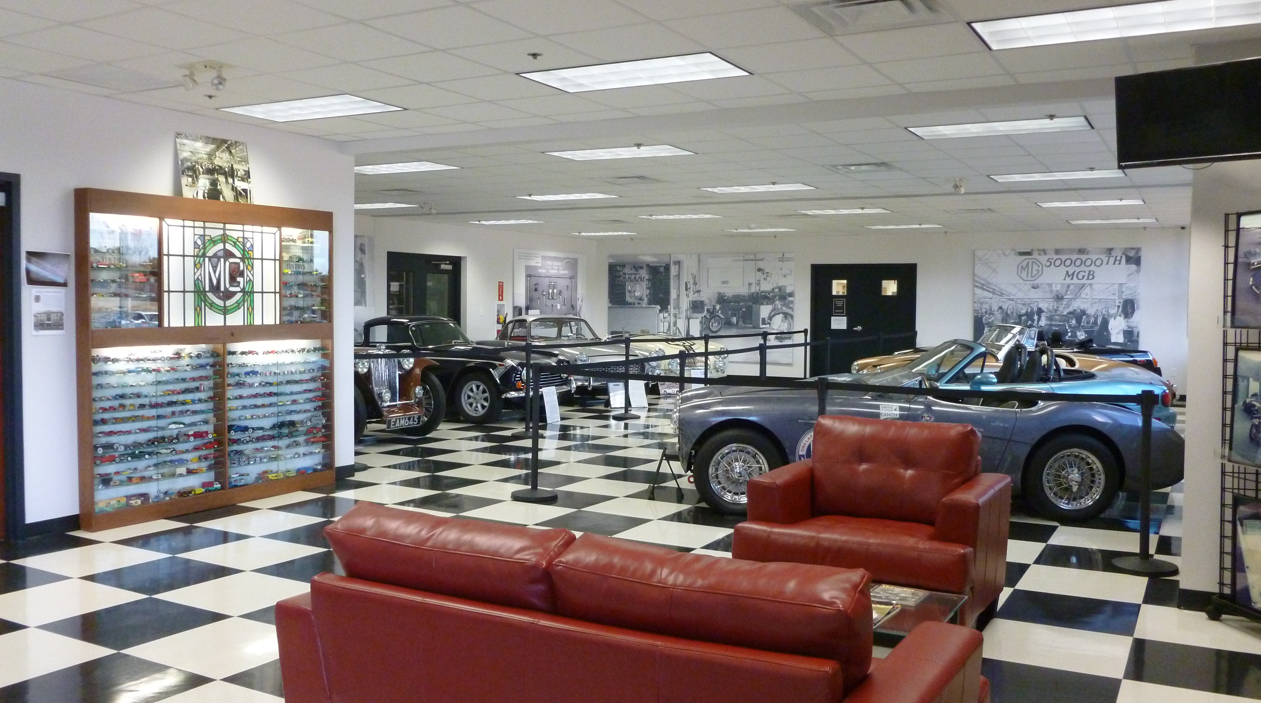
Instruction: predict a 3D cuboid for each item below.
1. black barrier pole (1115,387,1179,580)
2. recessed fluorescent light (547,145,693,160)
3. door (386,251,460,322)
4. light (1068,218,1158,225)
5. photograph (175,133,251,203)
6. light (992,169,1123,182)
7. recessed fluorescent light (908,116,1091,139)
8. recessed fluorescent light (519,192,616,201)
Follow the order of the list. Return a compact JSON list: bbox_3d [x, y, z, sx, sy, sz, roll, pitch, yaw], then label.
[{"bbox_3d":[2.948,0.738,5.803,0.360,1.010,0.360,1,3,0],"label":"black barrier pole"},{"bbox_3d":[-0.073,-1.727,8.731,1.210,0.080,0.600,2,3,30],"label":"recessed fluorescent light"},{"bbox_3d":[-3.438,-0.465,16.915,0.100,2.180,1.880,2,3,28],"label":"door"},{"bbox_3d":[7.251,-1.972,15.317,1.220,0.070,0.610,2,3,31],"label":"light"},{"bbox_3d":[-2.936,-1.284,7.229,0.020,0.460,0.620,-8,-2,28],"label":"photograph"},{"bbox_3d":[4.167,-1.741,9.948,1.210,0.080,0.600,2,3,30],"label":"light"},{"bbox_3d":[2.641,-1.628,7.309,1.210,0.080,0.600,2,3,30],"label":"recessed fluorescent light"},{"bbox_3d":[-0.738,-1.918,12.500,1.210,0.080,0.600,2,3,30],"label":"recessed fluorescent light"}]

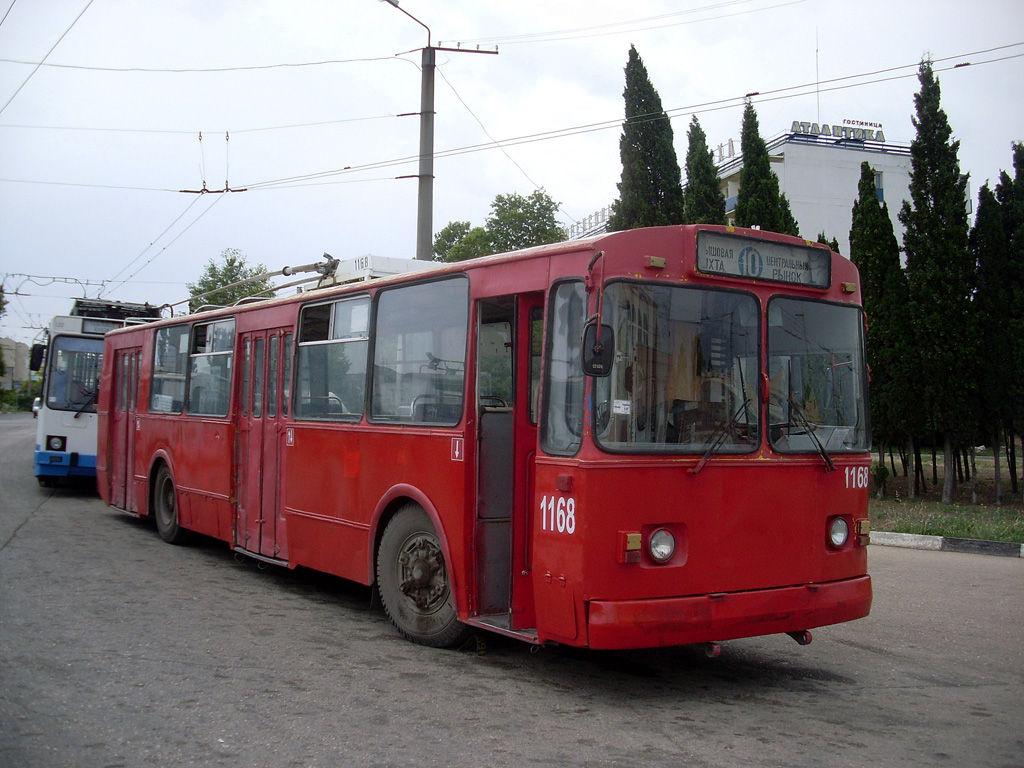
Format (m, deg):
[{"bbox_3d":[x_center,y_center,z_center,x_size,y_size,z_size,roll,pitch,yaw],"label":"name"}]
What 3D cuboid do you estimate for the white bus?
[{"bbox_3d":[-8.750,0.291,24.401,2.500,3.400,11.700,3,-1,-21],"label":"white bus"}]

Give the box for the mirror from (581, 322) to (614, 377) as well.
[{"bbox_3d":[0.467,-0.184,6.080,0.180,0.290,0.070,3,-1,-2],"label":"mirror"}]

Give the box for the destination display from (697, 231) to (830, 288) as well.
[{"bbox_3d":[1.539,-0.753,6.935,1.146,0.270,0.100,2,-1,-33],"label":"destination display"}]

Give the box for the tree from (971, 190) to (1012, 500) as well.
[{"bbox_3d":[8.045,-0.689,18.900,0.850,5.397,0.850,0,-1,23],"label":"tree"}]

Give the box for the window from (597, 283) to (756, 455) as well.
[{"bbox_3d":[0.980,-0.080,6.608,1.165,0.988,0.060,1,-1,-25],"label":"window"}]

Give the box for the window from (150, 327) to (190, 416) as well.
[{"bbox_3d":[-3.966,-0.157,13.048,0.050,1.005,1.330,4,-3,-33],"label":"window"}]

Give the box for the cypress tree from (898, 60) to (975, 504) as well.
[{"bbox_3d":[7.062,-1.697,18.700,1.270,7.370,1.270,0,-1,21],"label":"cypress tree"}]

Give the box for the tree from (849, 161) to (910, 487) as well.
[{"bbox_3d":[6.375,-0.954,19.500,1.100,5.846,1.100,1,-1,18],"label":"tree"}]

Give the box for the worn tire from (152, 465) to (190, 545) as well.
[{"bbox_3d":[-3.843,1.344,13.012,0.300,1.020,1.020,2,-1,-33],"label":"worn tire"}]

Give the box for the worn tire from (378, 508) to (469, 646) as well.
[{"bbox_3d":[-0.522,1.307,7.836,1.020,1.020,0.290,0,-2,45],"label":"worn tire"}]

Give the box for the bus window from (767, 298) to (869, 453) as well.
[{"bbox_3d":[1.989,-0.048,7.273,1.186,0.980,0.060,2,-1,-42],"label":"bus window"}]

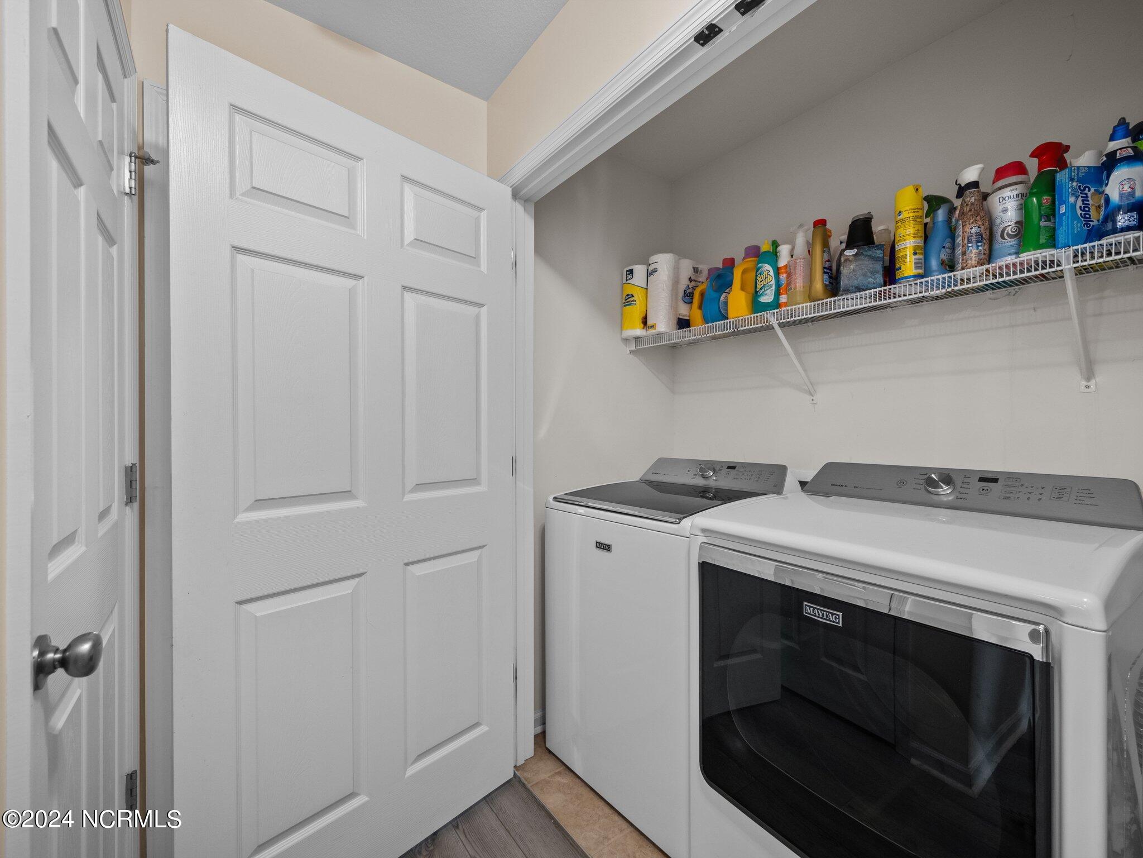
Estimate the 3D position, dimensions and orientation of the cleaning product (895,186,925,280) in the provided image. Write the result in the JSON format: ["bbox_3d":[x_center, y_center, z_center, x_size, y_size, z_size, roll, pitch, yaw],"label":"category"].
[{"bbox_3d":[0.907,-0.512,1.238,0.065,0.248,0.065,0,0,18],"label":"cleaning product"}]

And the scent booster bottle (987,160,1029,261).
[{"bbox_3d":[1.038,-0.506,1.099,0.072,0.237,0.063,0,0,29],"label":"scent booster bottle"}]

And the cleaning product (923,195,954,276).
[{"bbox_3d":[1.044,-0.534,1.301,0.102,0.249,0.067,0,0,-12],"label":"cleaning product"}]

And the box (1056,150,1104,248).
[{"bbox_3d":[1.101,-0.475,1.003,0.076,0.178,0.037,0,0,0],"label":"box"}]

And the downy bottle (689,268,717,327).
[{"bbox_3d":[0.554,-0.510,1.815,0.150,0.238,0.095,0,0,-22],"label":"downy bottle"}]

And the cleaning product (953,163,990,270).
[{"bbox_3d":[0.992,-0.517,1.143,0.070,0.258,0.062,0,0,18],"label":"cleaning product"}]

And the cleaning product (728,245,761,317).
[{"bbox_3d":[0.688,-0.551,1.771,0.181,0.282,0.090,0,0,-33],"label":"cleaning product"}]

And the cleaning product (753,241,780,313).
[{"bbox_3d":[0.701,-0.538,1.660,0.088,0.257,0.061,0,0,27],"label":"cleaning product"}]

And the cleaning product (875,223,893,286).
[{"bbox_3d":[0.981,-0.526,1.451,0.061,0.233,0.057,0,0,25],"label":"cleaning product"}]

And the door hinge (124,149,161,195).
[{"bbox_3d":[-1.053,-0.627,1.135,0.062,0.100,0.045,0,0,-37],"label":"door hinge"}]

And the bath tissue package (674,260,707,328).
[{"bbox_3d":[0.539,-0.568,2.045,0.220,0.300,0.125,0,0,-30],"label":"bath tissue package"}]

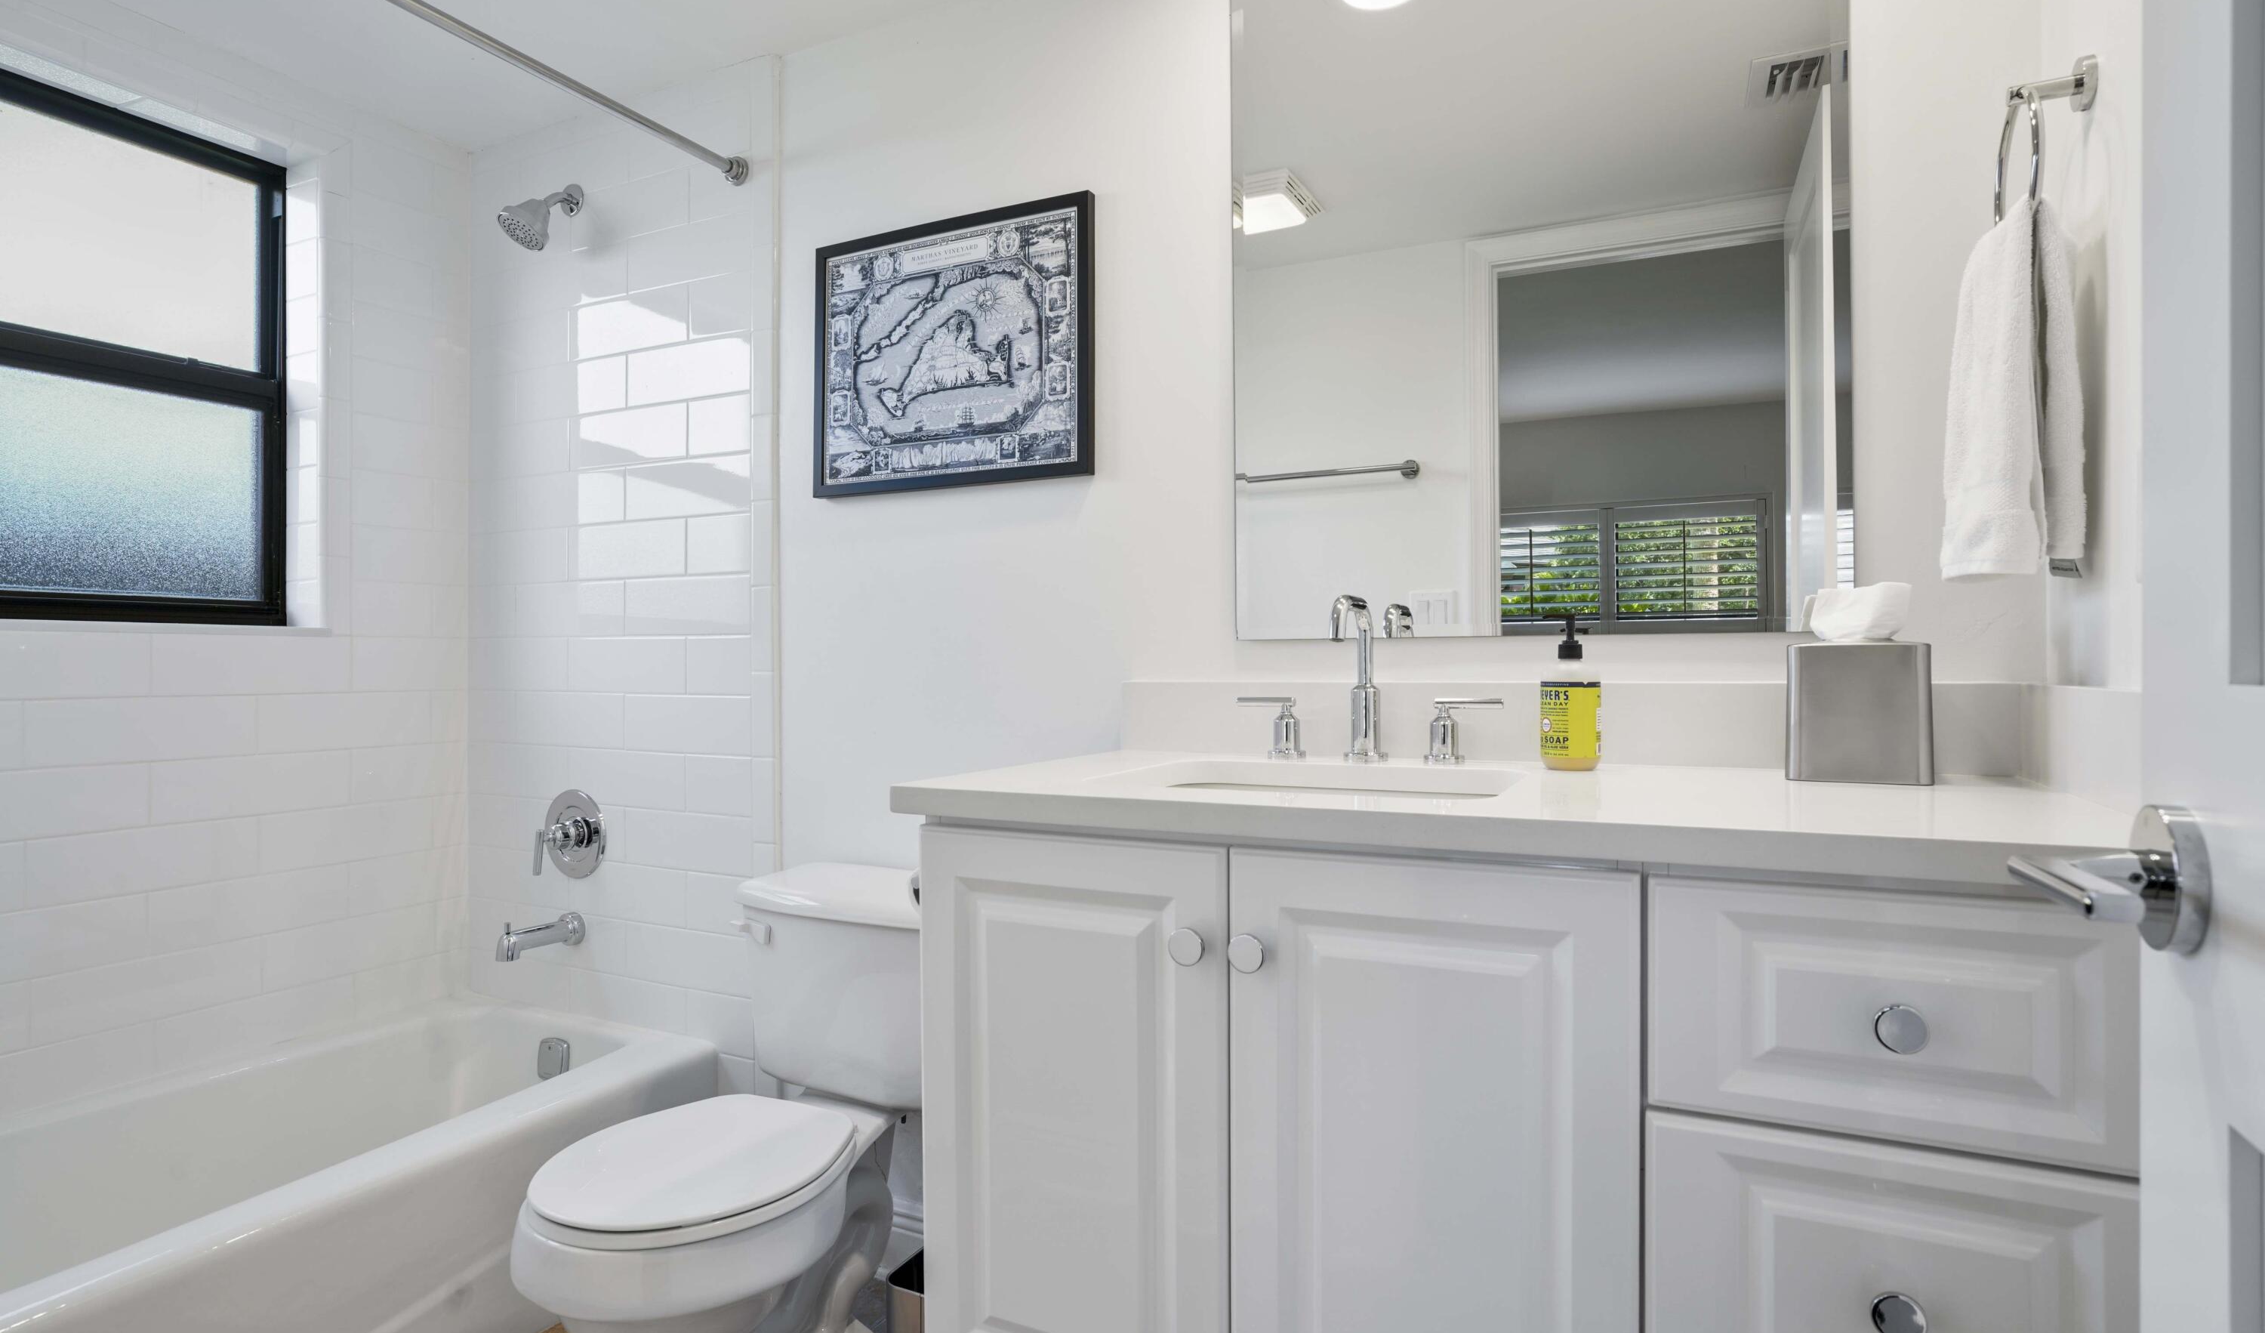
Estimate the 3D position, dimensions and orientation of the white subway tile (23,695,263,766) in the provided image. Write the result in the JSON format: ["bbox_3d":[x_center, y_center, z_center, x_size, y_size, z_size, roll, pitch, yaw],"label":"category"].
[{"bbox_3d":[-1.635,0.105,1.883,0.010,0.106,0.312,0,0,26],"label":"white subway tile"}]

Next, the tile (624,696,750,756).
[{"bbox_3d":[-0.819,0.106,2.092,0.319,0.106,0.010,0,0,26],"label":"tile"}]

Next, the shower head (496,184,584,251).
[{"bbox_3d":[-1.115,-0.855,2.124,0.092,0.153,0.150,0,0,26],"label":"shower head"}]

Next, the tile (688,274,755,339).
[{"bbox_3d":[-0.753,-0.659,2.081,0.162,0.108,0.009,0,0,26],"label":"tile"}]

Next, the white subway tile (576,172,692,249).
[{"bbox_3d":[-0.959,-0.867,2.159,0.319,0.106,0.010,0,0,26],"label":"white subway tile"}]

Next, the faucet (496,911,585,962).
[{"bbox_3d":[-1.139,0.519,2.181,0.064,0.074,0.150,0,0,26],"label":"faucet"}]

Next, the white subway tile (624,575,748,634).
[{"bbox_3d":[-0.827,-0.112,2.110,0.315,0.107,0.010,0,0,26],"label":"white subway tile"}]

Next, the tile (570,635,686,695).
[{"bbox_3d":[-0.970,-0.004,2.180,0.315,0.107,0.010,0,0,26],"label":"tile"}]

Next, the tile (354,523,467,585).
[{"bbox_3d":[-1.466,-0.224,2.302,0.009,0.108,0.232,0,0,26],"label":"tile"}]

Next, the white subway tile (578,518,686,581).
[{"bbox_3d":[-0.970,-0.222,2.179,0.315,0.107,0.010,0,0,26],"label":"white subway tile"}]

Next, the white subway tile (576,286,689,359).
[{"bbox_3d":[-0.946,-0.642,2.129,0.312,0.105,0.009,0,0,26],"label":"white subway tile"}]

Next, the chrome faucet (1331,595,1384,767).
[{"bbox_3d":[0.280,0.018,1.427,0.055,0.213,0.155,0,0,26],"label":"chrome faucet"}]

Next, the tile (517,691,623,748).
[{"bbox_3d":[-1.113,0.105,2.250,0.315,0.107,0.010,0,0,26],"label":"tile"}]

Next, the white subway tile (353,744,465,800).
[{"bbox_3d":[-1.444,0.211,2.268,0.010,0.106,0.230,0,0,26],"label":"white subway tile"}]

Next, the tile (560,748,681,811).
[{"bbox_3d":[-0.971,0.214,2.181,0.315,0.107,0.010,0,0,26],"label":"tile"}]

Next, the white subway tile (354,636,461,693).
[{"bbox_3d":[-1.455,-0.005,2.282,0.010,0.107,0.227,0,0,26],"label":"white subway tile"}]

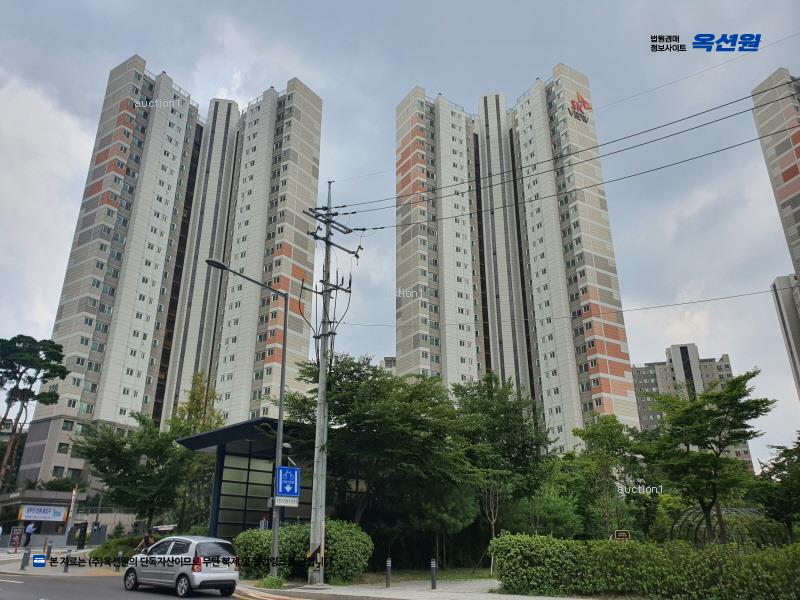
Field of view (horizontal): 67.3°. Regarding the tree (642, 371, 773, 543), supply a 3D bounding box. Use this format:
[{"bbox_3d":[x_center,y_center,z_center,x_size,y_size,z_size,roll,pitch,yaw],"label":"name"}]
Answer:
[{"bbox_3d":[10.611,5.839,20.237,4.400,6.700,4.200,-11,-24,25],"label":"tree"}]

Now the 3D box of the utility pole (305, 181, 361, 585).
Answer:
[{"bbox_3d":[-2.974,2.163,22.810,0.900,15.600,2.400,-18,-28,38],"label":"utility pole"}]

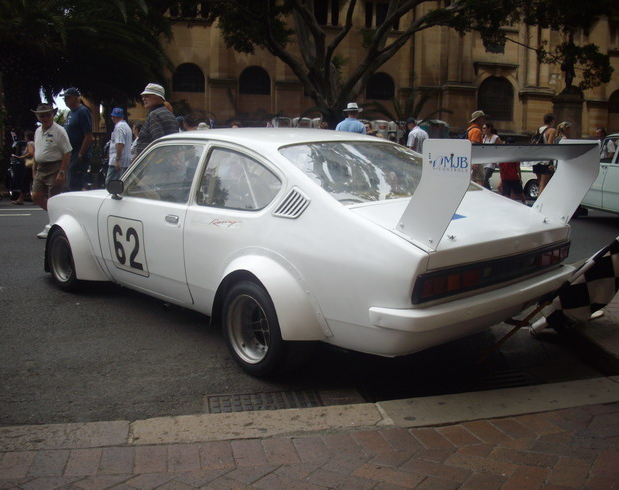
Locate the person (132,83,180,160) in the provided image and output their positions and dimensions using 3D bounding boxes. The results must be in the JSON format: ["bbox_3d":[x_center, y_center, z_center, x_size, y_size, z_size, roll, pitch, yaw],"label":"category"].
[{"bbox_3d":[-1.614,-0.777,7.386,0.420,1.820,0.560,2,9,7],"label":"person"}]

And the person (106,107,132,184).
[{"bbox_3d":[-3.102,-1.372,11.480,0.400,1.740,0.500,0,9,-4],"label":"person"}]

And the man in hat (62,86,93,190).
[{"bbox_3d":[-2.942,-1.083,8.988,0.400,1.840,0.550,-8,13,-44],"label":"man in hat"}]

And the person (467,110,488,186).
[{"bbox_3d":[3.008,-1.536,12.784,0.450,1.800,0.520,1,9,0],"label":"person"}]

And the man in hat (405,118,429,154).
[{"bbox_3d":[2.187,-1.735,14.379,0.520,1.730,0.360,-7,12,-40],"label":"man in hat"}]

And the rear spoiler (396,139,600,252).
[{"bbox_3d":[0.976,-0.276,3.446,1.220,0.485,0.385,-8,14,-43],"label":"rear spoiler"}]

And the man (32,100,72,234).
[{"bbox_3d":[-3.258,-0.923,8.878,0.520,1.720,0.440,5,10,22],"label":"man"}]

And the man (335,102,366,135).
[{"bbox_3d":[0.626,-1.326,11.085,0.540,1.810,0.360,2,9,5],"label":"man"}]

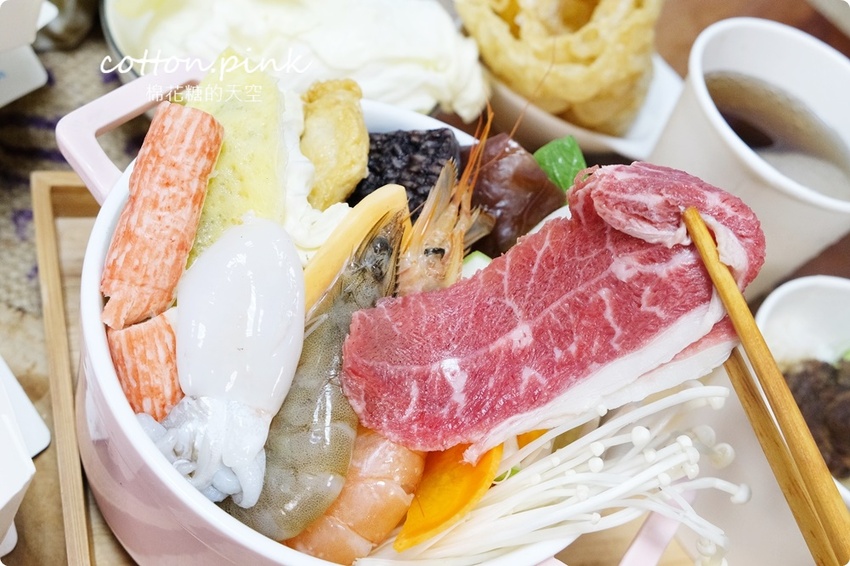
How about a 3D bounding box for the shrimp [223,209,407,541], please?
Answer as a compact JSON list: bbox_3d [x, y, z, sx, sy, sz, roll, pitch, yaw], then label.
[{"bbox_3d":[-0.027,0.023,0.266,0.028,0.020,0.100,22,61,-4],"label":"shrimp"}]

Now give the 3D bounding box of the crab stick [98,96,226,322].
[{"bbox_3d":[-0.082,-0.023,0.281,0.021,0.017,0.068,14,62,-14],"label":"crab stick"}]

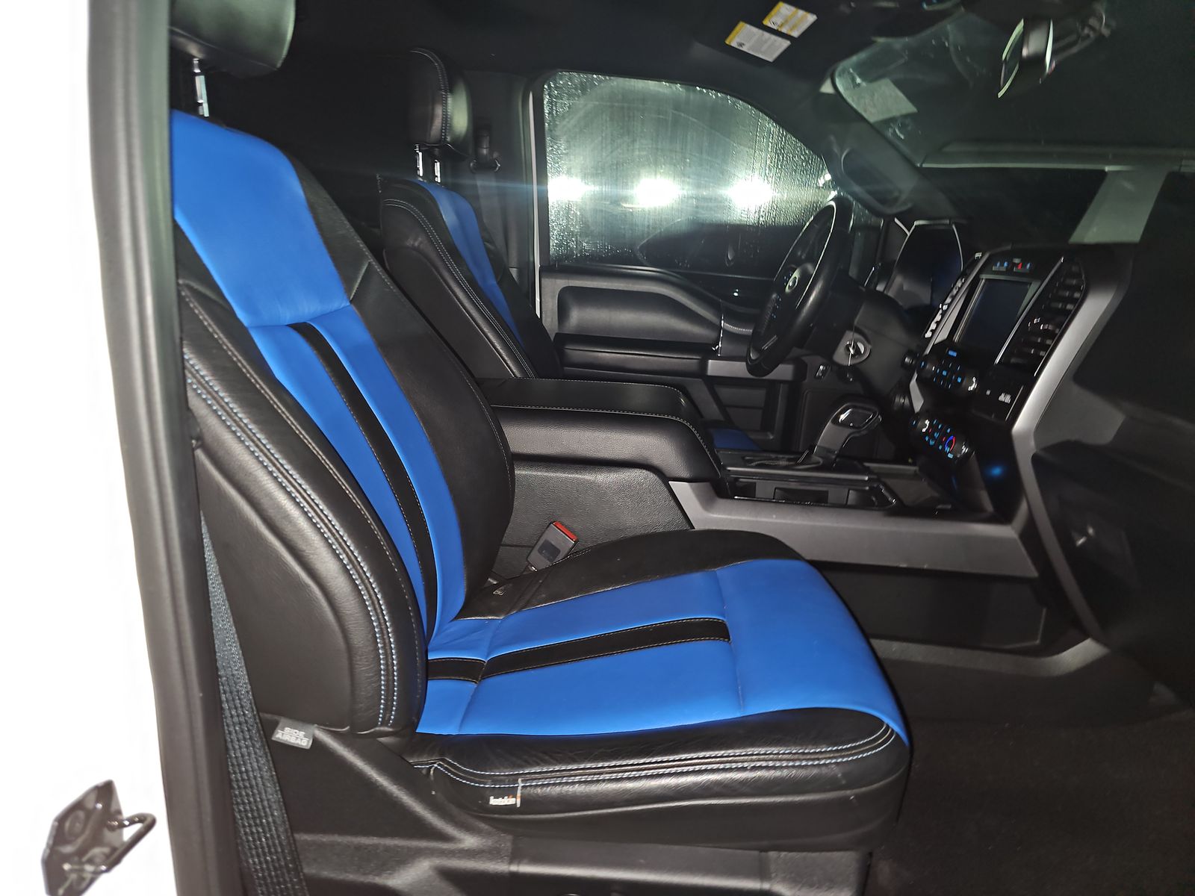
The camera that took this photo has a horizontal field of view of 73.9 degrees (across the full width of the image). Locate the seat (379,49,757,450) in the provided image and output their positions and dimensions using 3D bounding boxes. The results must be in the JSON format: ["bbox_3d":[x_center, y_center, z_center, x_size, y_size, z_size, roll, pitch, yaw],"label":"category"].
[{"bbox_3d":[-0.009,-0.233,1.641,0.800,1.030,0.560,3,14,3],"label":"seat"}]

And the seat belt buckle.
[{"bbox_3d":[-0.063,0.141,1.121,0.043,0.073,0.025,31,14,-6],"label":"seat belt buckle"}]

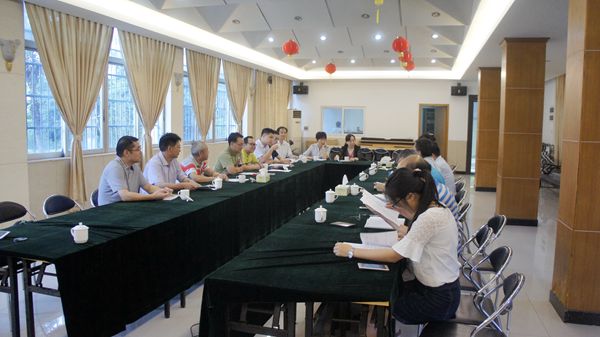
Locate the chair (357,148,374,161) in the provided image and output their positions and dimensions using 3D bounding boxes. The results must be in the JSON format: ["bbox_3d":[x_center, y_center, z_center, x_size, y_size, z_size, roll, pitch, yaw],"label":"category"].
[{"bbox_3d":[1.784,-0.097,11.735,0.450,0.800,0.480,2,6,17],"label":"chair"}]

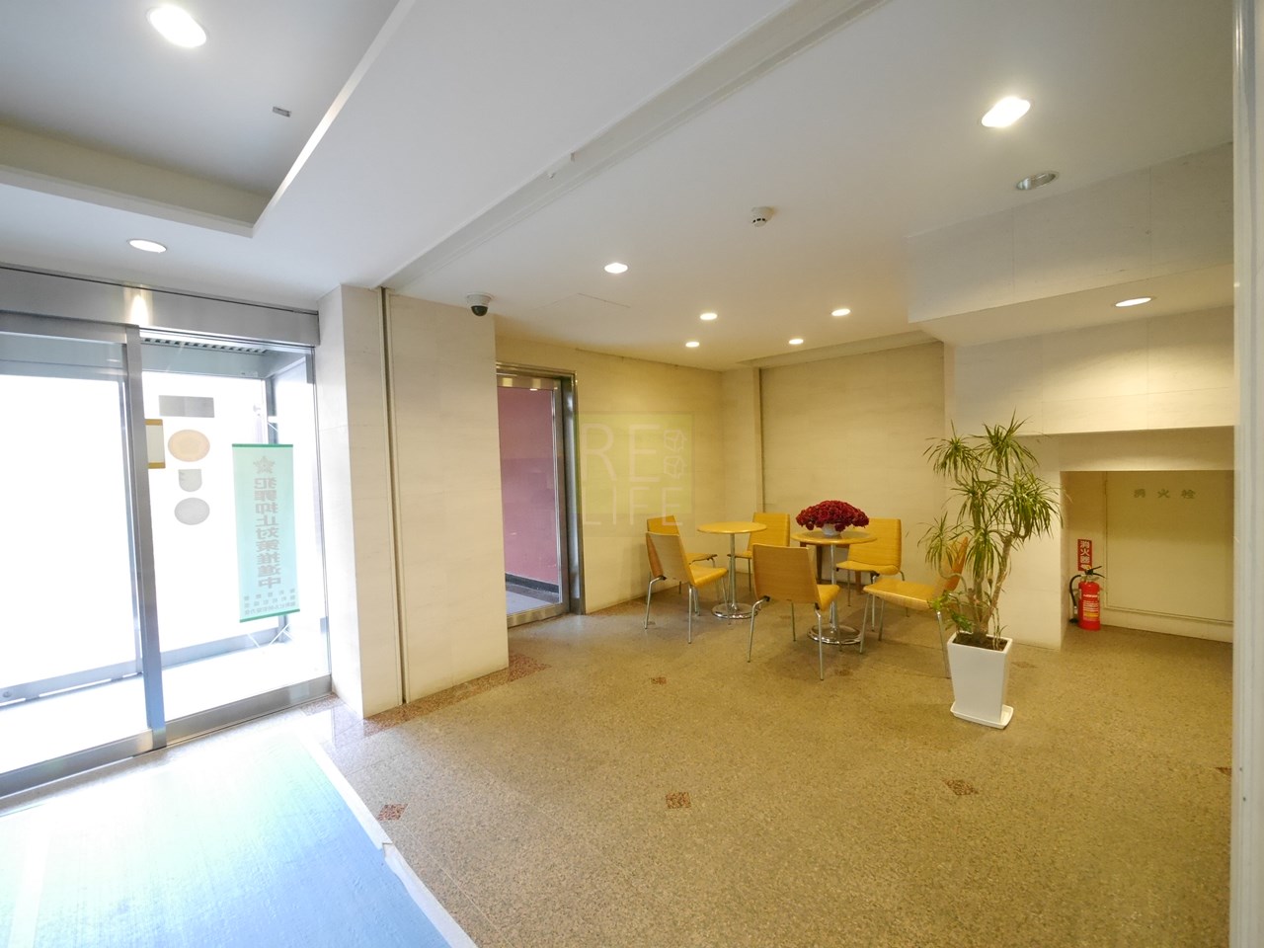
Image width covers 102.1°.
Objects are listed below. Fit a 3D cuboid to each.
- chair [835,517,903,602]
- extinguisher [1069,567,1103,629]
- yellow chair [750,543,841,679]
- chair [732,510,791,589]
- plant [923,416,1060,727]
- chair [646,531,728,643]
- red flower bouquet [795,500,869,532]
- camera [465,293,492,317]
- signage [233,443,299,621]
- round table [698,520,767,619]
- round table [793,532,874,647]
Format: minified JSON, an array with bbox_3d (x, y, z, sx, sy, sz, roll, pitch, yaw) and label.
[{"bbox_3d":[1.894,0.781,4.143,0.480,0.790,0.560,0,2,44],"label":"chair"},{"bbox_3d":[3.361,0.908,3.773,0.195,0.460,0.135,0,2,39],"label":"extinguisher"},{"bbox_3d":[1.122,0.838,3.408,0.485,0.776,0.560,0,2,41],"label":"yellow chair"},{"bbox_3d":[1.174,0.794,4.759,0.485,0.776,0.560,0,3,44],"label":"chair"},{"bbox_3d":[1.789,0.463,2.577,0.560,1.530,0.550,0,2,44],"label":"plant"},{"bbox_3d":[0.460,0.839,4.077,0.560,0.776,0.485,-3,2,-39],"label":"chair"},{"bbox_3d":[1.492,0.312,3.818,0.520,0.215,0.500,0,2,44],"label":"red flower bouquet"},{"bbox_3d":[-0.892,-0.986,3.005,0.150,0.108,0.150,-3,2,-32],"label":"camera"},{"bbox_3d":[-2.073,0.326,2.909,0.020,0.977,0.282,0,3,44],"label":"signage"},{"bbox_3d":[0.893,0.838,4.468,0.605,0.724,0.605,-2,2,0],"label":"round table"},{"bbox_3d":[1.514,0.832,3.831,0.600,0.735,0.600,-2,2,0],"label":"round table"}]

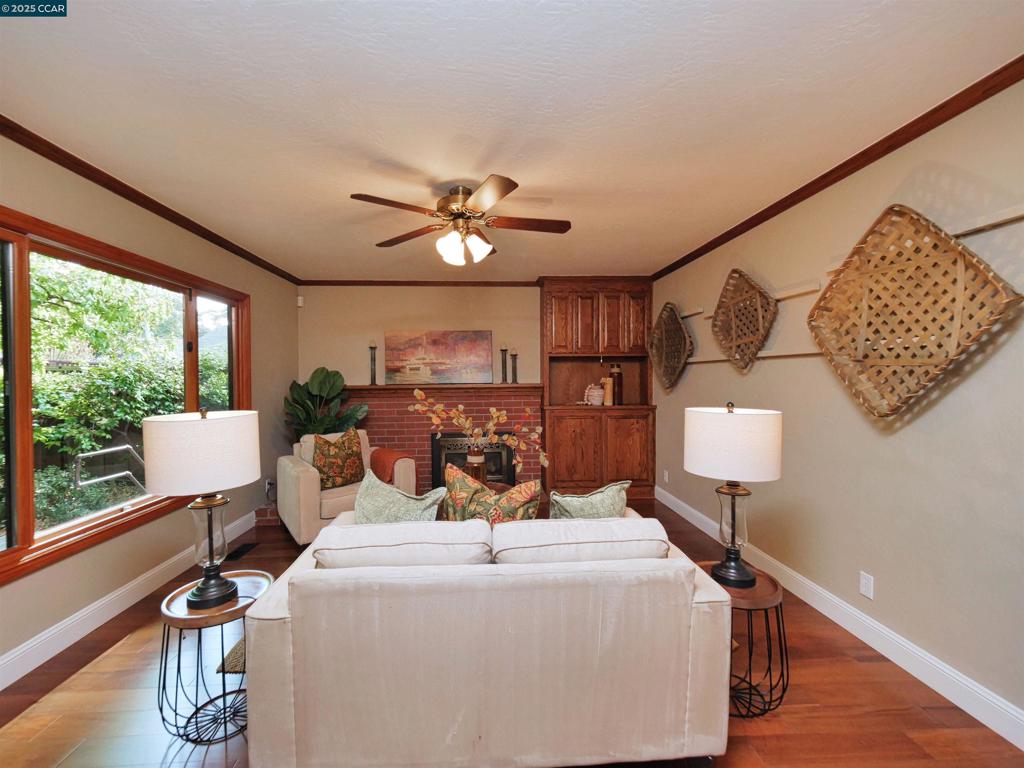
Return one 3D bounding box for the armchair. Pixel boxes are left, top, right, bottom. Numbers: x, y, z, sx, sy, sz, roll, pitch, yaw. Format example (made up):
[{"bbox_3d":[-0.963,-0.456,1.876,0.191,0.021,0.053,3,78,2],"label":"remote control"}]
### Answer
[{"bbox_3d":[-1.505,0.863,3.749,0.930,0.830,0.890,-1,1,-39],"label":"armchair"}]

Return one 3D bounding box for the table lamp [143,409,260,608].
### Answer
[{"bbox_3d":[-1.167,0.458,1.593,0.365,0.740,0.365,0,1,-4],"label":"table lamp"}]

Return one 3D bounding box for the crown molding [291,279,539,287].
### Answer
[{"bbox_3d":[-1.027,-1.139,4.680,2.700,0.066,0.050,0,1,-4],"label":"crown molding"}]

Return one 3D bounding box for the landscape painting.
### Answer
[{"bbox_3d":[-0.819,-0.296,4.679,1.203,0.603,0.045,0,1,-4],"label":"landscape painting"}]

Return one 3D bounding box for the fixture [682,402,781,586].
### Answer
[{"bbox_3d":[0.925,0.449,1.741,0.362,0.740,0.362,0,1,-4],"label":"fixture"}]

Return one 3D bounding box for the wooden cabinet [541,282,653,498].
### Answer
[{"bbox_3d":[0.949,0.041,4.686,1.200,2.440,0.400,0,1,-4],"label":"wooden cabinet"}]

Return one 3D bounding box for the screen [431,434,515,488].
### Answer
[{"bbox_3d":[-0.428,0.863,4.619,0.937,0.624,0.070,0,1,-4],"label":"screen"}]

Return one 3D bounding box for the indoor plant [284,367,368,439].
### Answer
[{"bbox_3d":[-1.859,0.455,4.176,0.780,1.280,0.700,0,1,-4],"label":"indoor plant"}]

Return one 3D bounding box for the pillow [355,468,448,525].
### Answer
[{"bbox_3d":[-0.485,0.613,1.835,0.430,0.440,0.170,0,1,1],"label":"pillow"}]

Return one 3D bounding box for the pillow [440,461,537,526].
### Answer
[{"bbox_3d":[-0.091,0.597,1.854,0.450,0.450,0.170,0,1,-4],"label":"pillow"}]

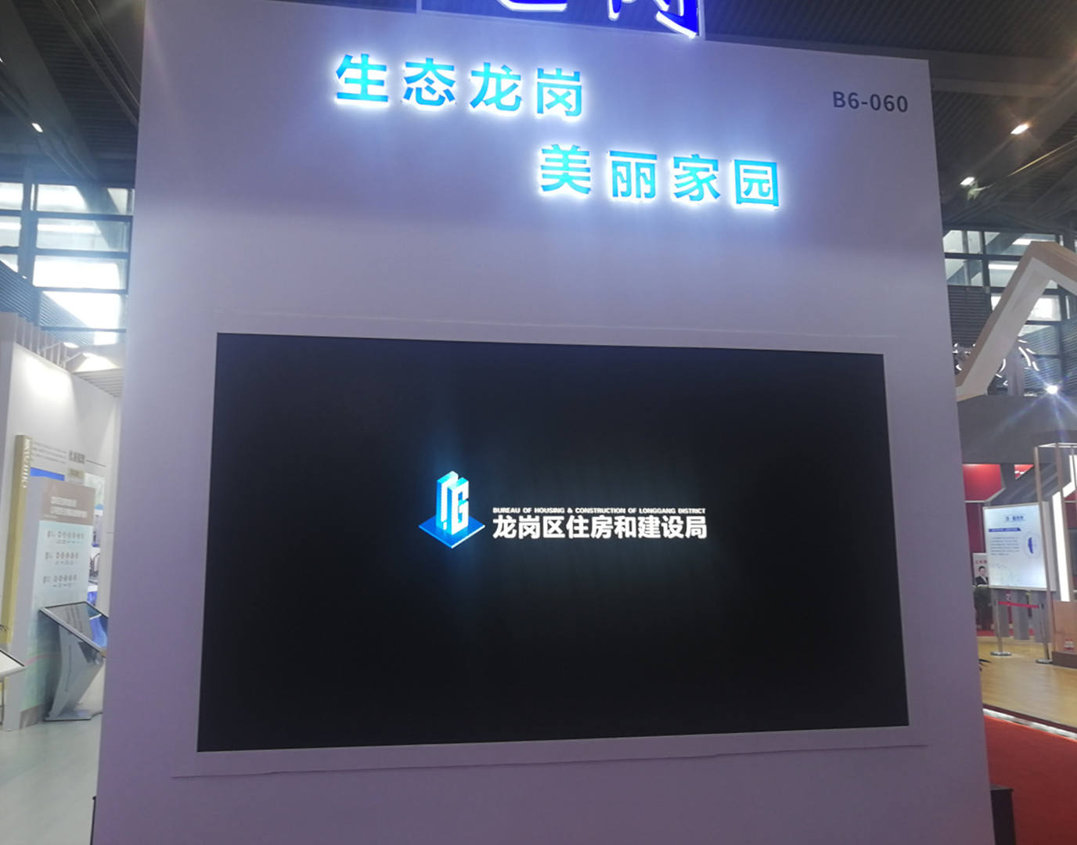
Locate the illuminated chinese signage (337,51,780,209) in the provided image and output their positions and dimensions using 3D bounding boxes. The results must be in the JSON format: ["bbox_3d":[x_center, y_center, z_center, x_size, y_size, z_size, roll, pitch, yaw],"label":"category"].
[{"bbox_3d":[0.129,-1.400,4.188,2.154,0.639,0.060,1,-8,-9],"label":"illuminated chinese signage"}]

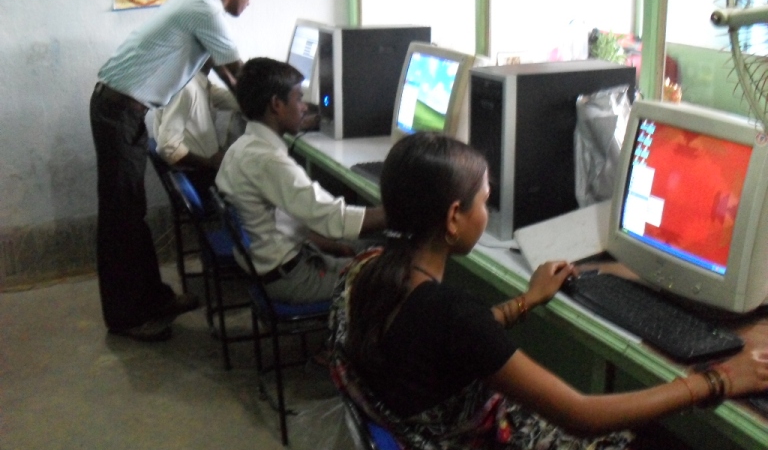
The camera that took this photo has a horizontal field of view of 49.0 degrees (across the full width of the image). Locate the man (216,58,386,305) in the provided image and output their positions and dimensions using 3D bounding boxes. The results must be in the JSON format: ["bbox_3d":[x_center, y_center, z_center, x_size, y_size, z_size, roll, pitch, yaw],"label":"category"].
[{"bbox_3d":[-0.195,0.055,2.679,0.680,1.200,0.480,-8,19,-19],"label":"man"}]

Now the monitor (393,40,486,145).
[{"bbox_3d":[0.318,-0.387,2.861,0.410,0.410,0.400,0,16,-26],"label":"monitor"}]

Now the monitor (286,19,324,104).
[{"bbox_3d":[-0.181,-0.736,3.963,0.410,0.410,0.400,1,16,-24],"label":"monitor"}]

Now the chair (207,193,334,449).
[{"bbox_3d":[-0.314,0.233,2.705,0.500,0.850,0.400,-9,19,-22],"label":"chair"}]

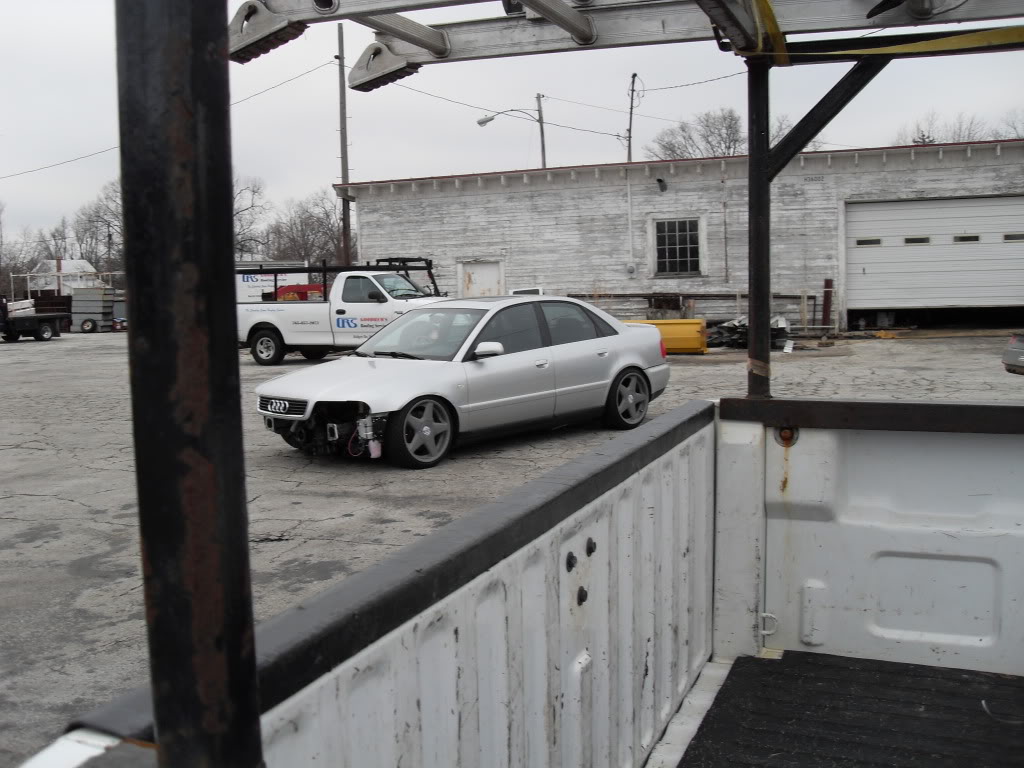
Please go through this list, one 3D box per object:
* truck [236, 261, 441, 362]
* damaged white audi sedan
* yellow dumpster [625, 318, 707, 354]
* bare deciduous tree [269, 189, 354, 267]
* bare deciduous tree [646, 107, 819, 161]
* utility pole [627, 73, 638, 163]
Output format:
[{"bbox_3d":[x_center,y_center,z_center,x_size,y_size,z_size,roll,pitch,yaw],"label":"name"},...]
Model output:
[{"bbox_3d":[-3.110,-1.474,21.023,5.600,2.000,2.030,0,6,20],"label":"truck"},{"bbox_3d":[-0.290,-0.150,10.000,4.390,1.380,1.750,-7,8,-42],"label":"damaged white audi sedan"},{"bbox_3d":[2.657,-0.976,20.735,2.400,0.690,0.900,0,6,20],"label":"yellow dumpster"},{"bbox_3d":[-16.223,-11.374,85.492,7.200,9.410,6.600,-2,6,0],"label":"bare deciduous tree"},{"bbox_3d":[14.122,-11.698,66.617,11.200,11.800,10.500,-2,6,0],"label":"bare deciduous tree"},{"bbox_3d":[6.314,-10.603,55.358,0.400,12.300,0.360,3,6,0],"label":"utility pole"}]

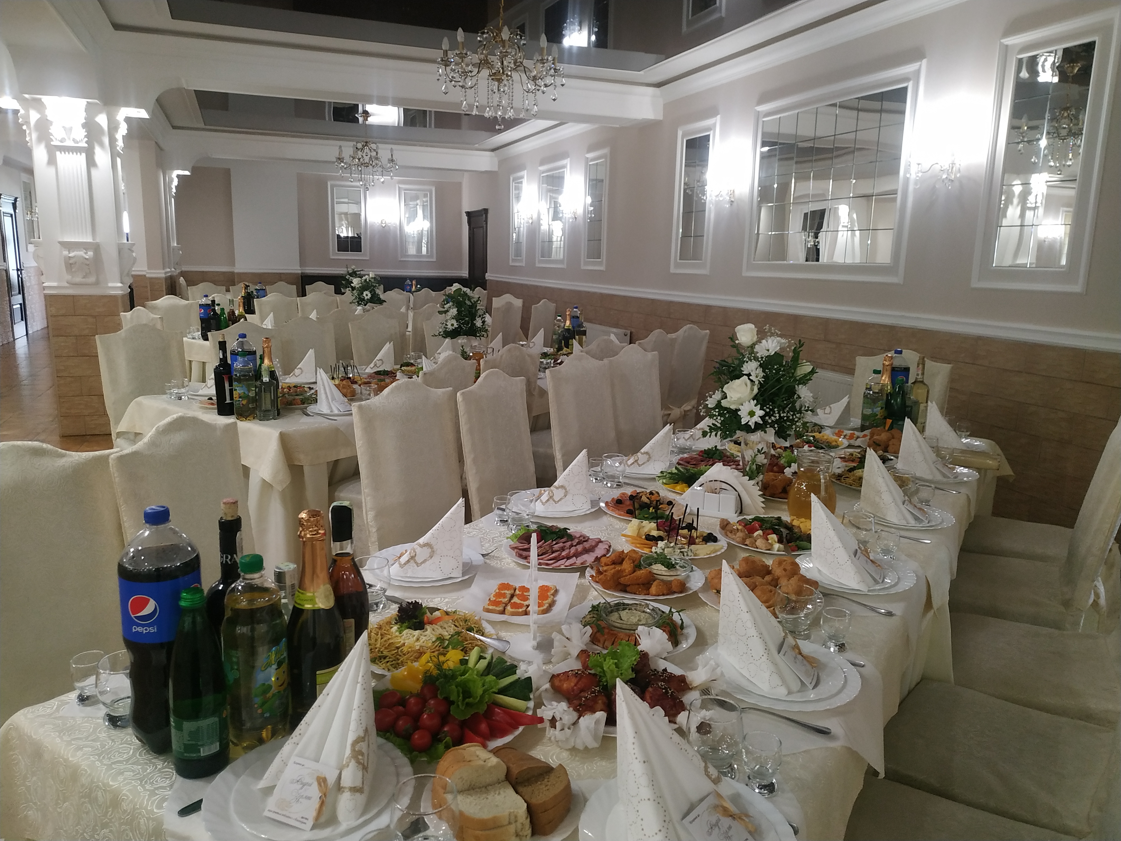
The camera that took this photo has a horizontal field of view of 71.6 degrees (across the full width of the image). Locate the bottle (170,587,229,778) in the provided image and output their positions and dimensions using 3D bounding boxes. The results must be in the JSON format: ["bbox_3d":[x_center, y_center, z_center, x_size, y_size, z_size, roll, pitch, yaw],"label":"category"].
[{"bbox_3d":[-0.468,0.334,1.003,0.074,0.245,0.074,9,14,33],"label":"bottle"}]

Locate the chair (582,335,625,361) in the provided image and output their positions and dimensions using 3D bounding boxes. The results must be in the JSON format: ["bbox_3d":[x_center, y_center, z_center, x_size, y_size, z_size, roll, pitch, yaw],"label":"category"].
[{"bbox_3d":[0.001,0.017,4.314,0.560,1.010,0.460,9,14,34],"label":"chair"}]

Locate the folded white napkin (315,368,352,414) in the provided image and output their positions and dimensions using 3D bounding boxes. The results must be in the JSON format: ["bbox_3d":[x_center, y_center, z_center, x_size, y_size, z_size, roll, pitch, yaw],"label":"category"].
[{"bbox_3d":[-0.990,-0.130,3.318,0.150,0.166,0.135,9,14,33],"label":"folded white napkin"}]

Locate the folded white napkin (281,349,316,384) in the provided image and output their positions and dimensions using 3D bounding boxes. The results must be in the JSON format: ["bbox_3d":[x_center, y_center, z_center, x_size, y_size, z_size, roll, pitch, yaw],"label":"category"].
[{"bbox_3d":[-1.258,-0.272,3.826,0.135,0.165,0.125,9,14,33],"label":"folded white napkin"}]

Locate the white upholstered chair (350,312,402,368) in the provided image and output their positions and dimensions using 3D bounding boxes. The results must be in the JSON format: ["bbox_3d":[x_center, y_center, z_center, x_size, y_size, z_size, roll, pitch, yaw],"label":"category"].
[{"bbox_3d":[-1.050,-0.168,5.151,0.530,1.035,0.440,9,14,33],"label":"white upholstered chair"}]

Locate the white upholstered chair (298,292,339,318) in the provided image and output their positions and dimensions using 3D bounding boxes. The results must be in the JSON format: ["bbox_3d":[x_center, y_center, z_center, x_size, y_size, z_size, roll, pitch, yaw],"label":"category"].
[{"bbox_3d":[-2.245,-0.750,7.750,0.560,1.010,0.460,10,15,37],"label":"white upholstered chair"}]

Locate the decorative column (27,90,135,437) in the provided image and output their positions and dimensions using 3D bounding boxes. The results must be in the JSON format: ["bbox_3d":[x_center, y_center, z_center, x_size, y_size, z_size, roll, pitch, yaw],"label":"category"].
[{"bbox_3d":[-3.608,-1.103,5.951,0.680,2.390,0.680,-4,13,-21],"label":"decorative column"}]

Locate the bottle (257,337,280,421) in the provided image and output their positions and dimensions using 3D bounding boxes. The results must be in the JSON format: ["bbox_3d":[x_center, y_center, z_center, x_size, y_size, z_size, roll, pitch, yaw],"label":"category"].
[{"bbox_3d":[-1.203,-0.181,3.205,0.087,0.314,0.087,9,14,31],"label":"bottle"}]

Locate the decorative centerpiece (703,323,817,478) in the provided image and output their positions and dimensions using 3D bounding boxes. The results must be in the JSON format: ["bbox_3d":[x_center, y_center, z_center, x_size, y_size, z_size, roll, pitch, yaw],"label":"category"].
[{"bbox_3d":[0.622,-0.048,2.382,0.350,0.495,0.360,9,14,31],"label":"decorative centerpiece"}]

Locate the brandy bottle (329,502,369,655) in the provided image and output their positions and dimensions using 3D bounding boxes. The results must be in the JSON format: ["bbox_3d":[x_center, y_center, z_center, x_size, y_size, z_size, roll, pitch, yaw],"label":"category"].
[{"bbox_3d":[-0.326,0.263,1.174,0.075,0.289,0.075,-4,13,-21],"label":"brandy bottle"}]

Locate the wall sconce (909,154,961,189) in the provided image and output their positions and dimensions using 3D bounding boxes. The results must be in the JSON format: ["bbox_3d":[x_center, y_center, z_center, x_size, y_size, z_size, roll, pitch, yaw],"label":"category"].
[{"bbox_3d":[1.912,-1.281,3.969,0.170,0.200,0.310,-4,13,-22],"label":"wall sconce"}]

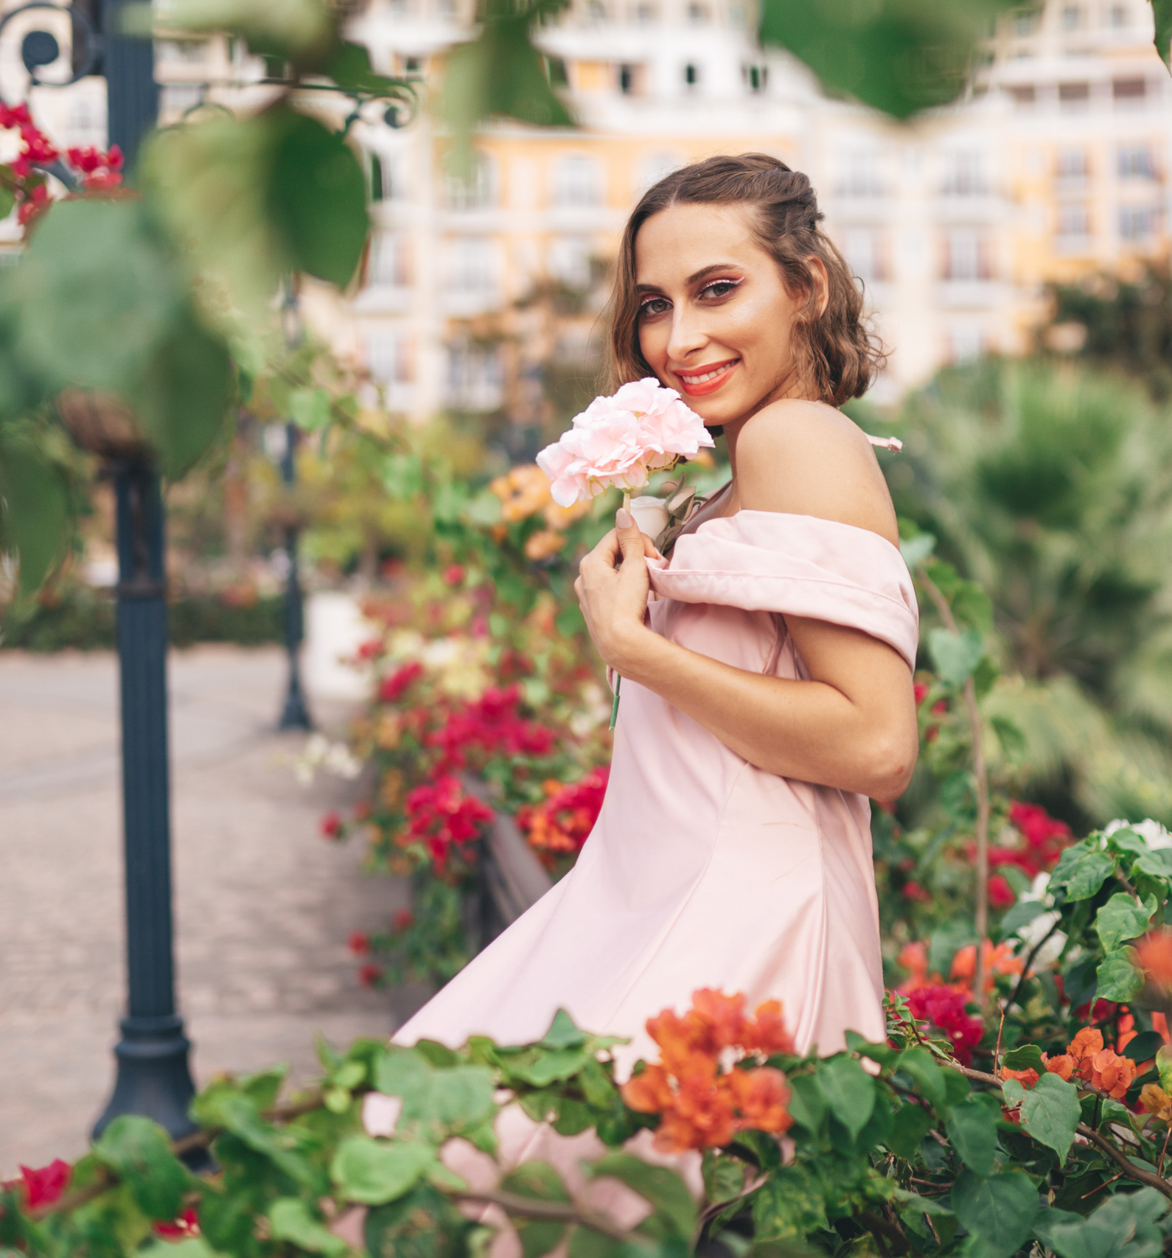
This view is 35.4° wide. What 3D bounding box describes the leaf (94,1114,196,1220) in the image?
[{"bbox_3d":[-0.273,0.331,1.130,0.055,0.063,0.022,-13,-12,-10],"label":"leaf"}]

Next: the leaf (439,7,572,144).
[{"bbox_3d":[-0.038,-0.260,0.860,0.060,0.064,0.030,-1,2,-2],"label":"leaf"}]

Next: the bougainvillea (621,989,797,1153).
[{"bbox_3d":[0.075,0.272,1.130,0.105,0.100,0.090,-1,2,0],"label":"bougainvillea"}]

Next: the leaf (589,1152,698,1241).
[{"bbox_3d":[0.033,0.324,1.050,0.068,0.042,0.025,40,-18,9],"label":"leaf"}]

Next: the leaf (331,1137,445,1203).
[{"bbox_3d":[-0.121,0.334,1.130,0.068,0.048,0.020,4,-37,-1],"label":"leaf"}]

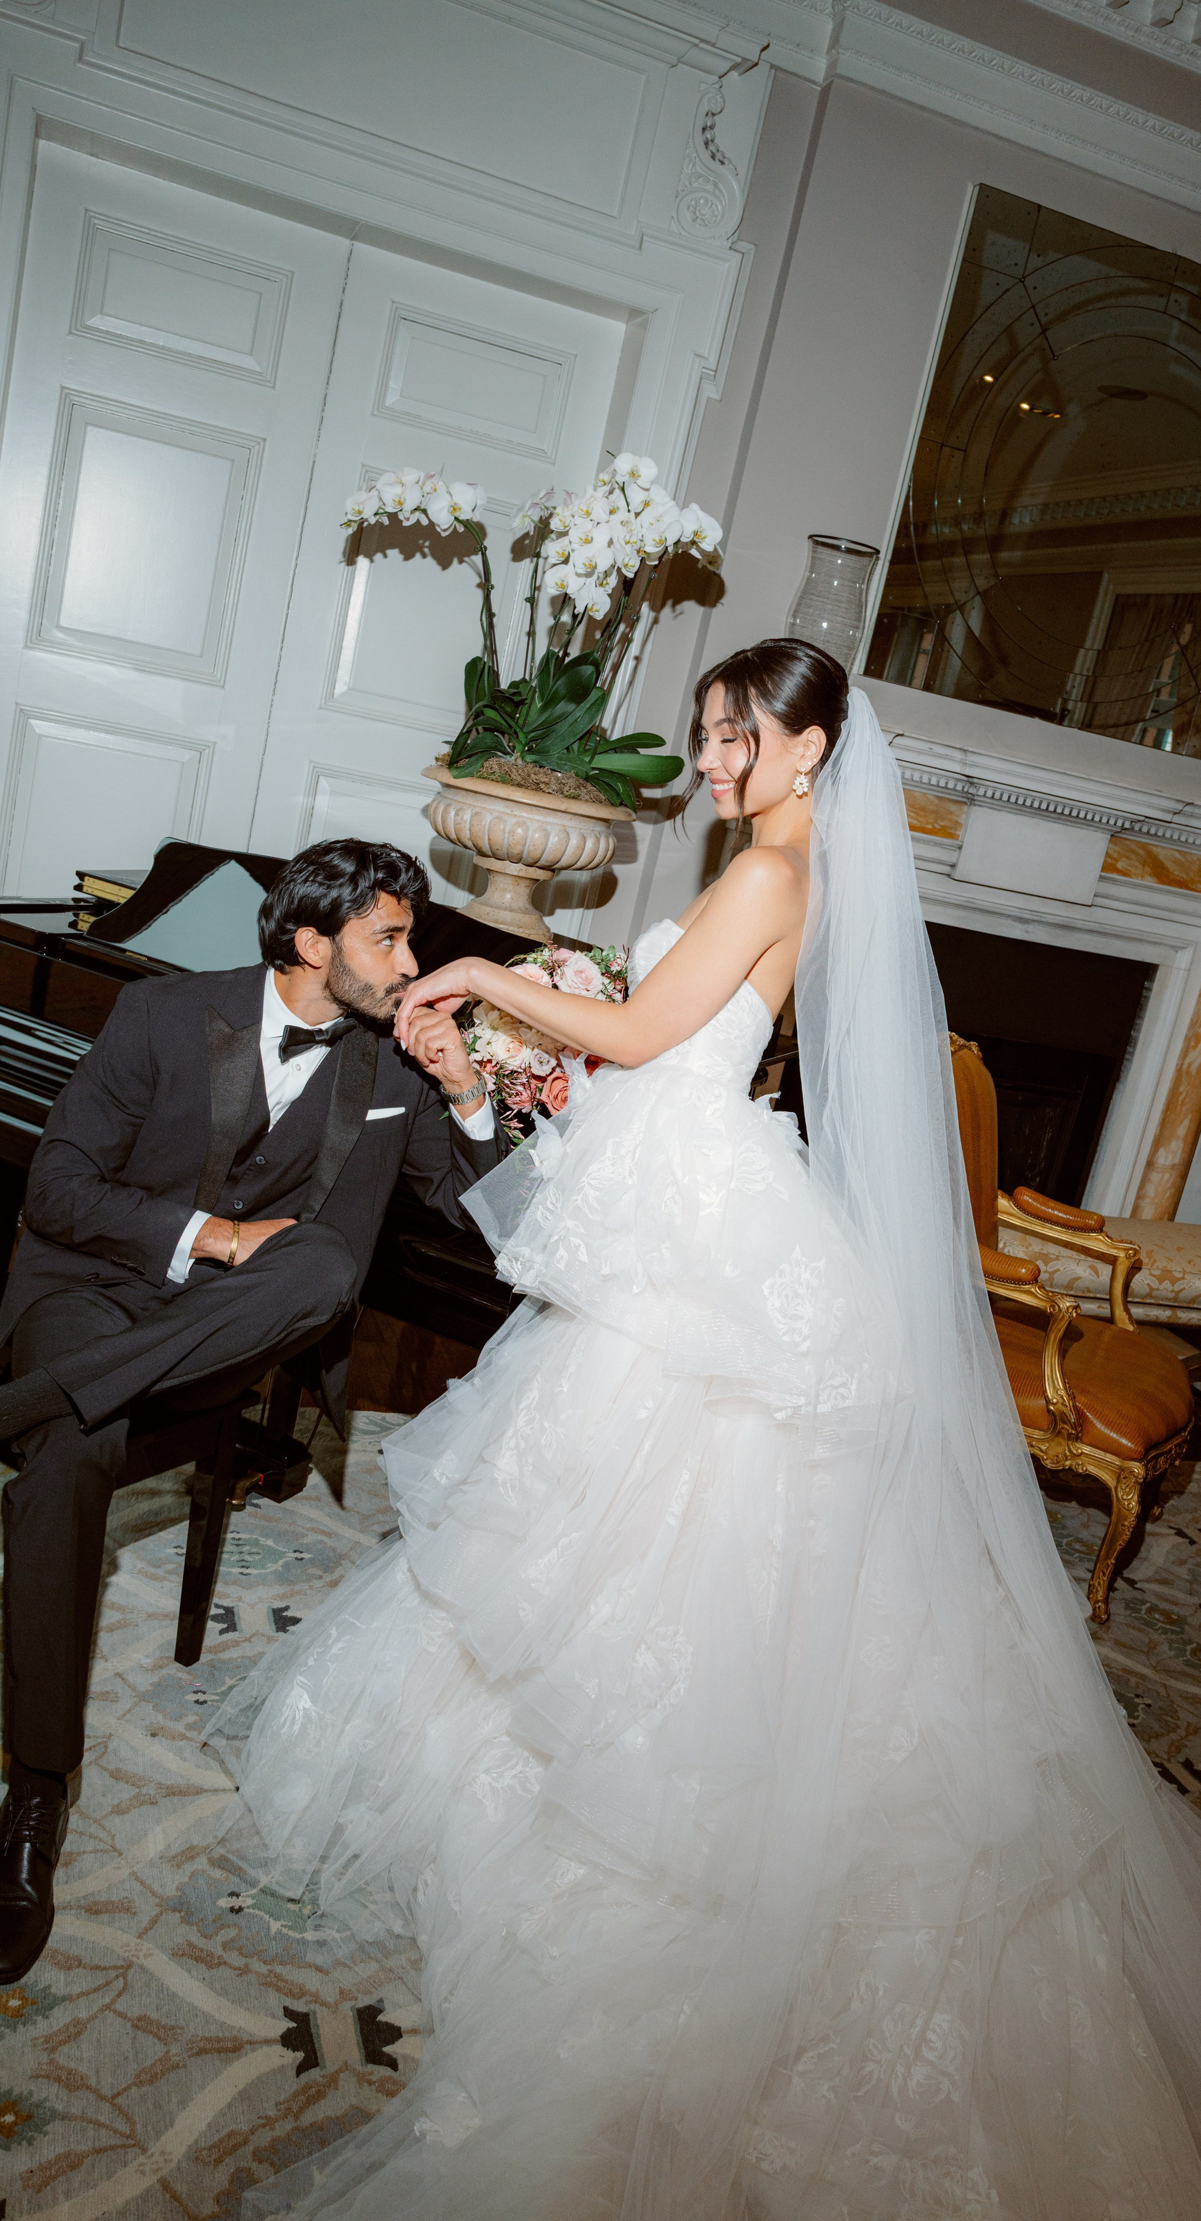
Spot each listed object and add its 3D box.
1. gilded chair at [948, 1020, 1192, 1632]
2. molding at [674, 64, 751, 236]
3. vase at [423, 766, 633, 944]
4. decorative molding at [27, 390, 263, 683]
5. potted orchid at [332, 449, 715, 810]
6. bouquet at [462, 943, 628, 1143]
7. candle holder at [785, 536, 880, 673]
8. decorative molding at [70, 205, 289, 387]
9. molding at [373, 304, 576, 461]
[{"bbox_3d":[0.975,0.414,3.748,0.700,1.000,0.660,19,15,25],"label":"gilded chair"},{"bbox_3d":[0.285,-2.309,4.173,0.155,0.355,0.060,8,14,-20],"label":"molding"},{"bbox_3d":[-0.177,-0.551,3.716,0.465,0.305,0.465,8,14,-20],"label":"vase"},{"bbox_3d":[-1.126,-1.410,4.283,0.490,0.618,0.035,8,14,-20],"label":"decorative molding"},{"bbox_3d":[-0.159,-1.020,3.560,0.790,0.690,0.480,8,14,-20],"label":"potted orchid"},{"bbox_3d":[-0.085,-0.102,2.512,0.270,0.300,0.260,10,14,-10],"label":"bouquet"},{"bbox_3d":[0.584,-1.237,4.462,0.205,0.410,0.205,8,14,-20],"label":"candle holder"},{"bbox_3d":[-1.001,-1.946,4.155,0.488,0.270,0.035,8,14,-20],"label":"decorative molding"},{"bbox_3d":[-0.316,-1.855,4.409,0.485,0.270,0.035,8,14,-20],"label":"molding"}]

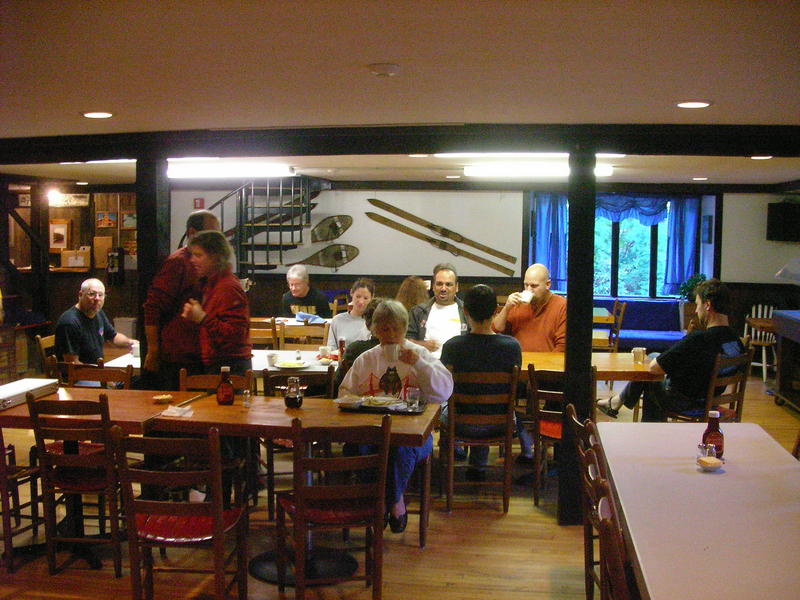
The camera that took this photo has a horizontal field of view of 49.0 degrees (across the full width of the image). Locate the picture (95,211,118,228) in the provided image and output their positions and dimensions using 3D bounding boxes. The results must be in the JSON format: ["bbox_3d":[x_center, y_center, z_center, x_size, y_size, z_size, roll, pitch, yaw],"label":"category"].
[{"bbox_3d":[-3.823,-1.046,11.450,0.310,0.230,0.030,1,5,7],"label":"picture"}]

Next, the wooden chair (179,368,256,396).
[{"bbox_3d":[-1.063,0.833,4.806,0.440,0.850,0.420,1,5,7],"label":"wooden chair"}]

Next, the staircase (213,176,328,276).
[{"bbox_3d":[-1.785,-0.335,10.222,1.450,2.180,1.450,1,5,8],"label":"staircase"}]

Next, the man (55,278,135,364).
[{"bbox_3d":[-1.927,0.492,5.779,0.780,1.270,0.570,3,5,22],"label":"man"}]

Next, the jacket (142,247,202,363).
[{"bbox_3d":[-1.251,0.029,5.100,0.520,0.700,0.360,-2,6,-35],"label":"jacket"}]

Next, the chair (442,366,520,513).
[{"bbox_3d":[0.455,0.777,5.127,0.440,0.870,0.470,0,5,-4],"label":"chair"}]

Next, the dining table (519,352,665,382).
[{"bbox_3d":[0.820,0.781,5.860,1.650,0.755,0.840,1,5,1],"label":"dining table"}]

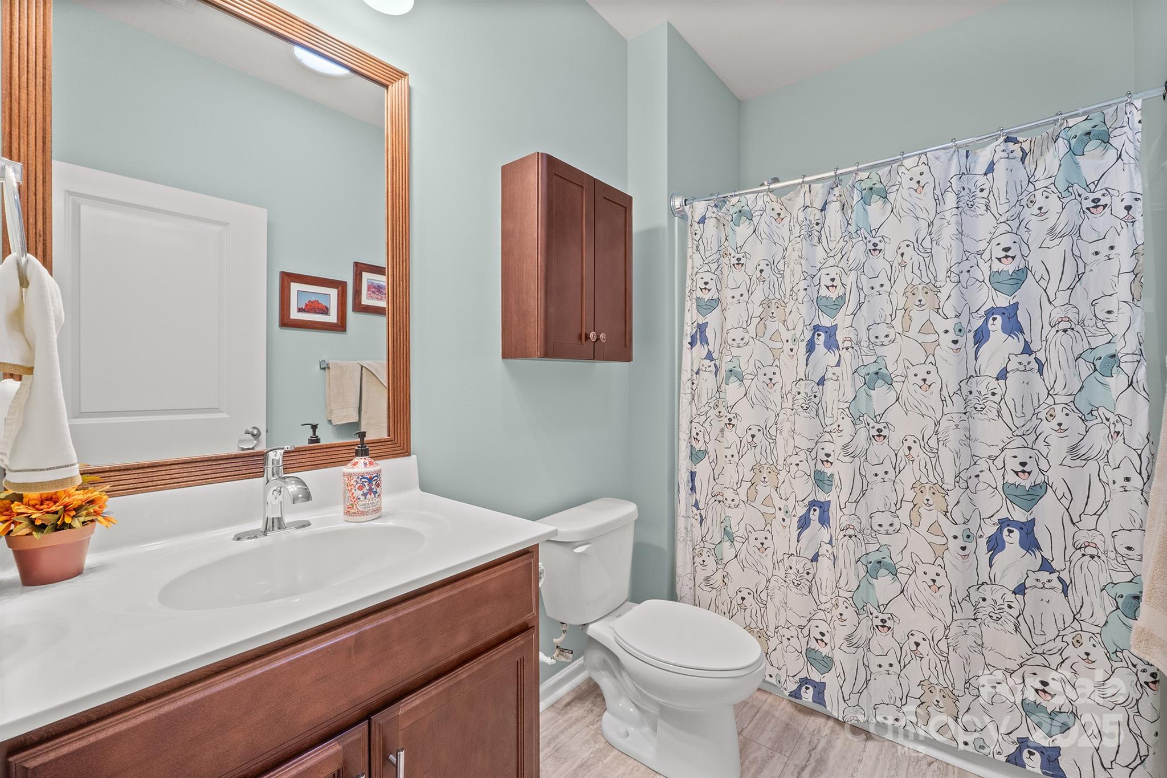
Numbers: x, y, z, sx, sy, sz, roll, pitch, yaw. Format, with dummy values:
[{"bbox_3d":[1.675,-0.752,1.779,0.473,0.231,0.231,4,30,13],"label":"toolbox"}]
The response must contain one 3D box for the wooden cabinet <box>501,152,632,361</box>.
[{"bbox_3d":[-0.041,-0.424,1.768,0.206,0.639,0.488,1,2,40],"label":"wooden cabinet"}]

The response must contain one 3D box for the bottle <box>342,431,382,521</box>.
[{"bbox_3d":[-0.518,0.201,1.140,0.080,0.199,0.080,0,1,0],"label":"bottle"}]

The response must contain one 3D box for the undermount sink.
[{"bbox_3d":[-0.499,0.371,0.880,0.335,0.130,0.420,1,2,40],"label":"undermount sink"}]

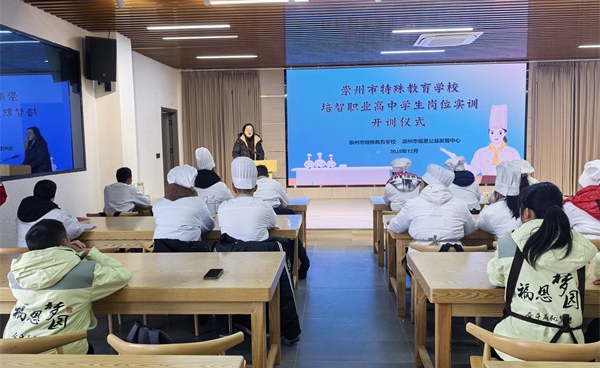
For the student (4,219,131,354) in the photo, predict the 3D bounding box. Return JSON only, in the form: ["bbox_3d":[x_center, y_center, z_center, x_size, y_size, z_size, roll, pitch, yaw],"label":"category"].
[{"bbox_3d":[-1.185,0.750,2.450,0.580,1.160,0.720,1,6,16],"label":"student"}]

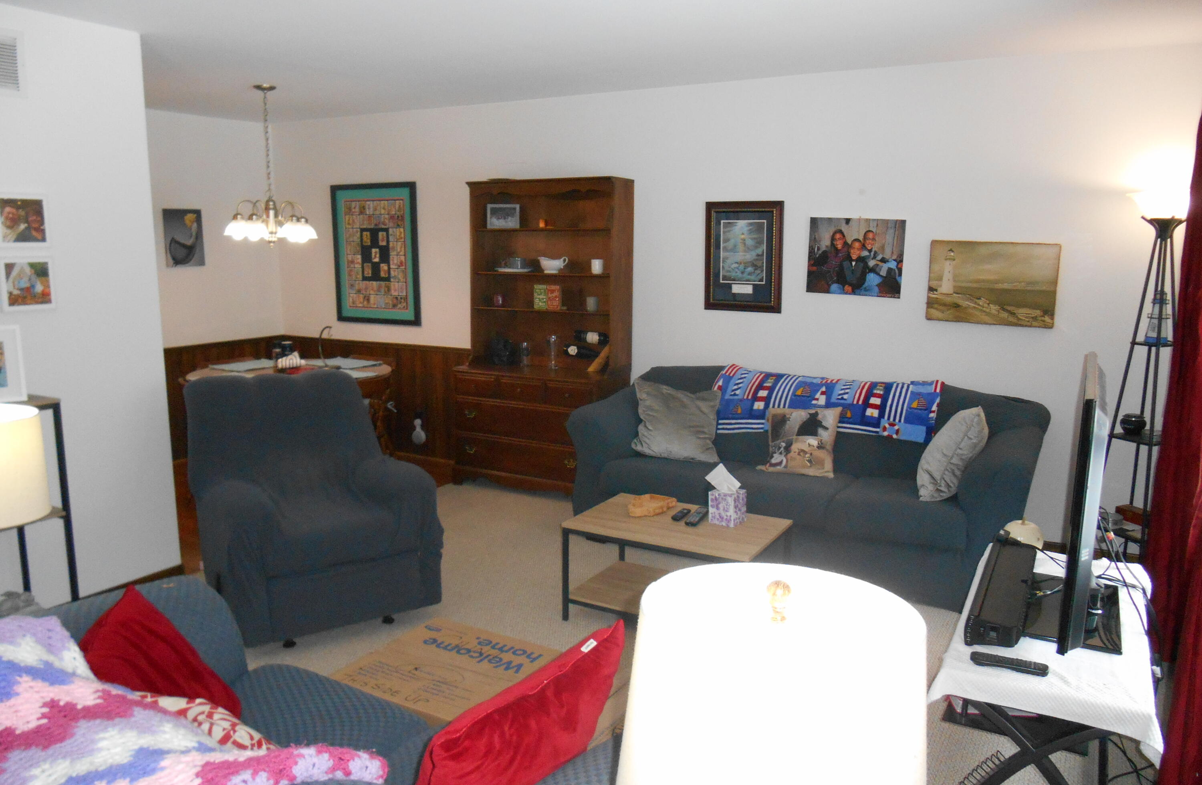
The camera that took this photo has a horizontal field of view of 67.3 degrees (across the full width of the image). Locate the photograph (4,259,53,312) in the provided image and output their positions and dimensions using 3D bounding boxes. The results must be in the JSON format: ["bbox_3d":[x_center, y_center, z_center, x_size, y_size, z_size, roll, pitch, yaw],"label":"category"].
[{"bbox_3d":[-2.288,-0.432,3.600,0.020,0.200,0.200,6,11,30],"label":"photograph"}]

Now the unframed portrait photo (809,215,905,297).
[{"bbox_3d":[1.350,-0.717,4.796,0.505,0.405,0.018,6,11,30],"label":"unframed portrait photo"}]

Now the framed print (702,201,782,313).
[{"bbox_3d":[0.804,-0.767,5.108,0.471,0.615,0.030,6,11,30],"label":"framed print"}]

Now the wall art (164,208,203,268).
[{"bbox_3d":[-2.916,-1.084,6.337,0.025,0.399,0.304,6,11,30],"label":"wall art"}]

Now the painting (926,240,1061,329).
[{"bbox_3d":[1.936,-0.541,4.472,0.590,0.402,0.020,6,11,30],"label":"painting"}]

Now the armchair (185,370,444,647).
[{"bbox_3d":[-1.277,0.431,3.964,0.890,0.950,0.920,-6,11,-31],"label":"armchair"}]

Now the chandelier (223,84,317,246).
[{"bbox_3d":[-1.908,-1.295,5.187,0.530,0.923,0.530,6,11,30],"label":"chandelier"}]

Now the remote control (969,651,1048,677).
[{"bbox_3d":[0.957,0.630,2.101,0.168,0.022,0.045,5,11,23],"label":"remote control"}]

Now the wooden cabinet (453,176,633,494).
[{"bbox_3d":[-0.376,-0.333,5.640,1.074,1.935,0.433,6,11,30],"label":"wooden cabinet"}]

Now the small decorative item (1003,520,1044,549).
[{"bbox_3d":[1.278,0.437,2.724,0.112,0.105,0.112,6,11,30],"label":"small decorative item"}]

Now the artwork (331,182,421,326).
[{"bbox_3d":[-1.615,-0.993,6.513,0.825,0.995,0.030,6,11,30],"label":"artwork"}]

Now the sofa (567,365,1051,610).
[{"bbox_3d":[1.008,0.380,4.627,2.270,0.875,0.900,6,11,30],"label":"sofa"}]

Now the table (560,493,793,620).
[{"bbox_3d":[0.318,0.746,3.760,0.810,0.421,0.535,6,11,30],"label":"table"}]

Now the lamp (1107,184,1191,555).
[{"bbox_3d":[2.387,0.034,3.937,0.330,1.800,0.330,-4,11,-25],"label":"lamp"}]

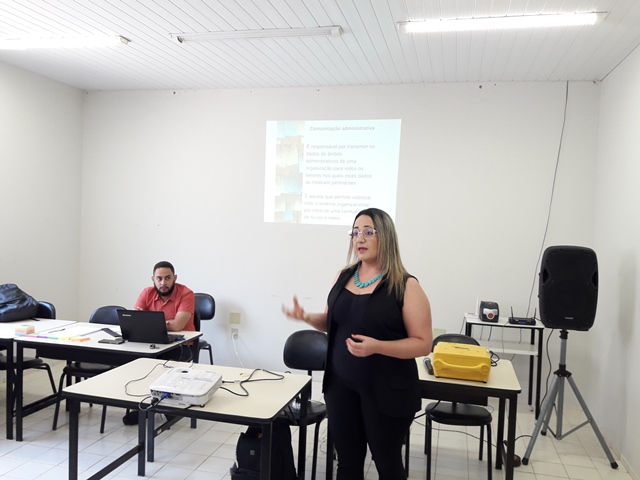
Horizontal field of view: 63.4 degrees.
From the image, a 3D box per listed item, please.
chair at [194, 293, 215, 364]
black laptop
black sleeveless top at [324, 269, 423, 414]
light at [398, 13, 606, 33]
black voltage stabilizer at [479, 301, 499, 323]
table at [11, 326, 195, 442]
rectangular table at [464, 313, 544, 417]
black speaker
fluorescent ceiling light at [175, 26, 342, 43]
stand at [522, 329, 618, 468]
[{"bbox_3d":[-1.290,0.974,5.048,0.460,0.860,0.540,2,3,15],"label":"chair"},{"bbox_3d":[-1.218,0.614,3.806,0.370,0.230,0.310,2,3,15],"label":"black laptop"},{"bbox_3d":[0.230,0.441,2.270,0.420,0.640,0.310,3,3,33],"label":"black sleeveless top"},{"bbox_3d":[1.119,-1.350,3.270,1.235,0.055,0.100,2,3,15],"label":"light"},{"bbox_3d":[1.437,0.602,4.387,0.138,0.158,0.180,3,3,14],"label":"black voltage stabilizer"},{"bbox_3d":[-1.564,1.080,3.877,1.170,0.735,0.650,2,3,15],"label":"table"},{"bbox_3d":[1.583,1.114,4.547,0.630,0.810,0.400,2,3,15],"label":"rectangular table"},{"bbox_3d":[1.775,0.330,3.704,0.355,0.570,0.310,2,3,15],"label":"black speaker"},{"bbox_3d":[-0.457,-1.417,3.620,1.245,0.055,0.100,2,3,15],"label":"fluorescent ceiling light"},{"bbox_3d":[1.760,1.093,3.755,0.650,0.930,0.630,2,3,15],"label":"stand"}]

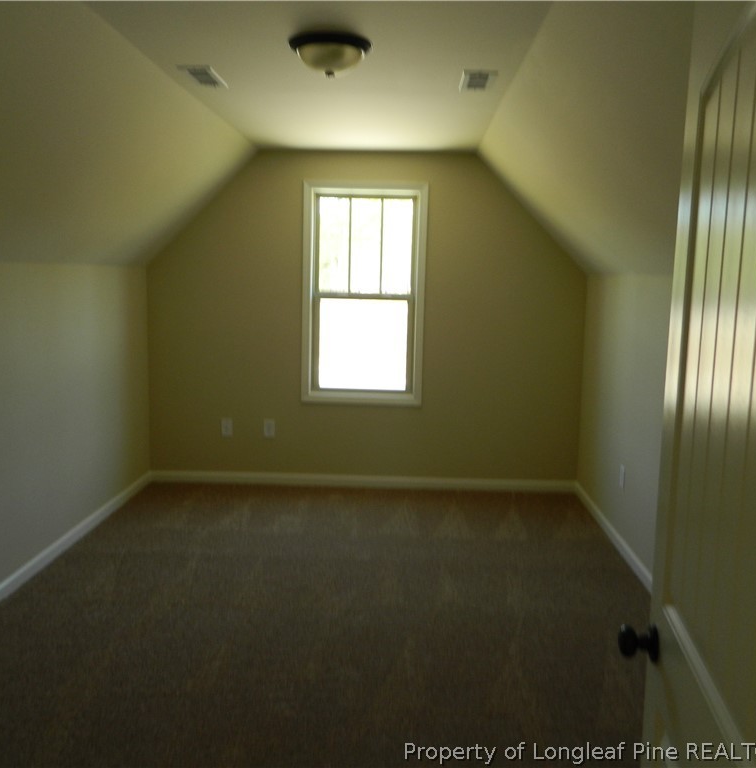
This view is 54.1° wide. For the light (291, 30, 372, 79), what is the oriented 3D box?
[{"bbox_3d":[-0.177,-1.218,2.759,0.325,0.138,0.325,1,8,2],"label":"light"}]

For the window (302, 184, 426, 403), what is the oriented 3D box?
[{"bbox_3d":[-0.100,-0.635,5.312,0.870,1.580,0.110,1,8,2],"label":"window"}]

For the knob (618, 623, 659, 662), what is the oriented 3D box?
[{"bbox_3d":[0.452,0.446,1.286,0.064,0.066,0.066,2,8,10],"label":"knob"}]

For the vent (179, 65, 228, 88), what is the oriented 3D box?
[{"bbox_3d":[-0.787,-1.375,3.340,0.146,0.020,0.350,1,8,2],"label":"vent"}]

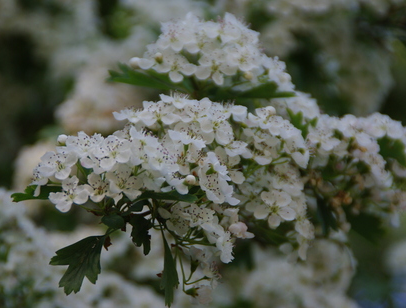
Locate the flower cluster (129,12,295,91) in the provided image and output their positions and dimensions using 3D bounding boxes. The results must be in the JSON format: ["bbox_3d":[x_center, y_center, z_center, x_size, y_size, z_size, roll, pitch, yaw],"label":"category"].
[{"bbox_3d":[0.004,-0.040,0.985,0.066,0.031,0.050,0,0,0],"label":"flower cluster"}]

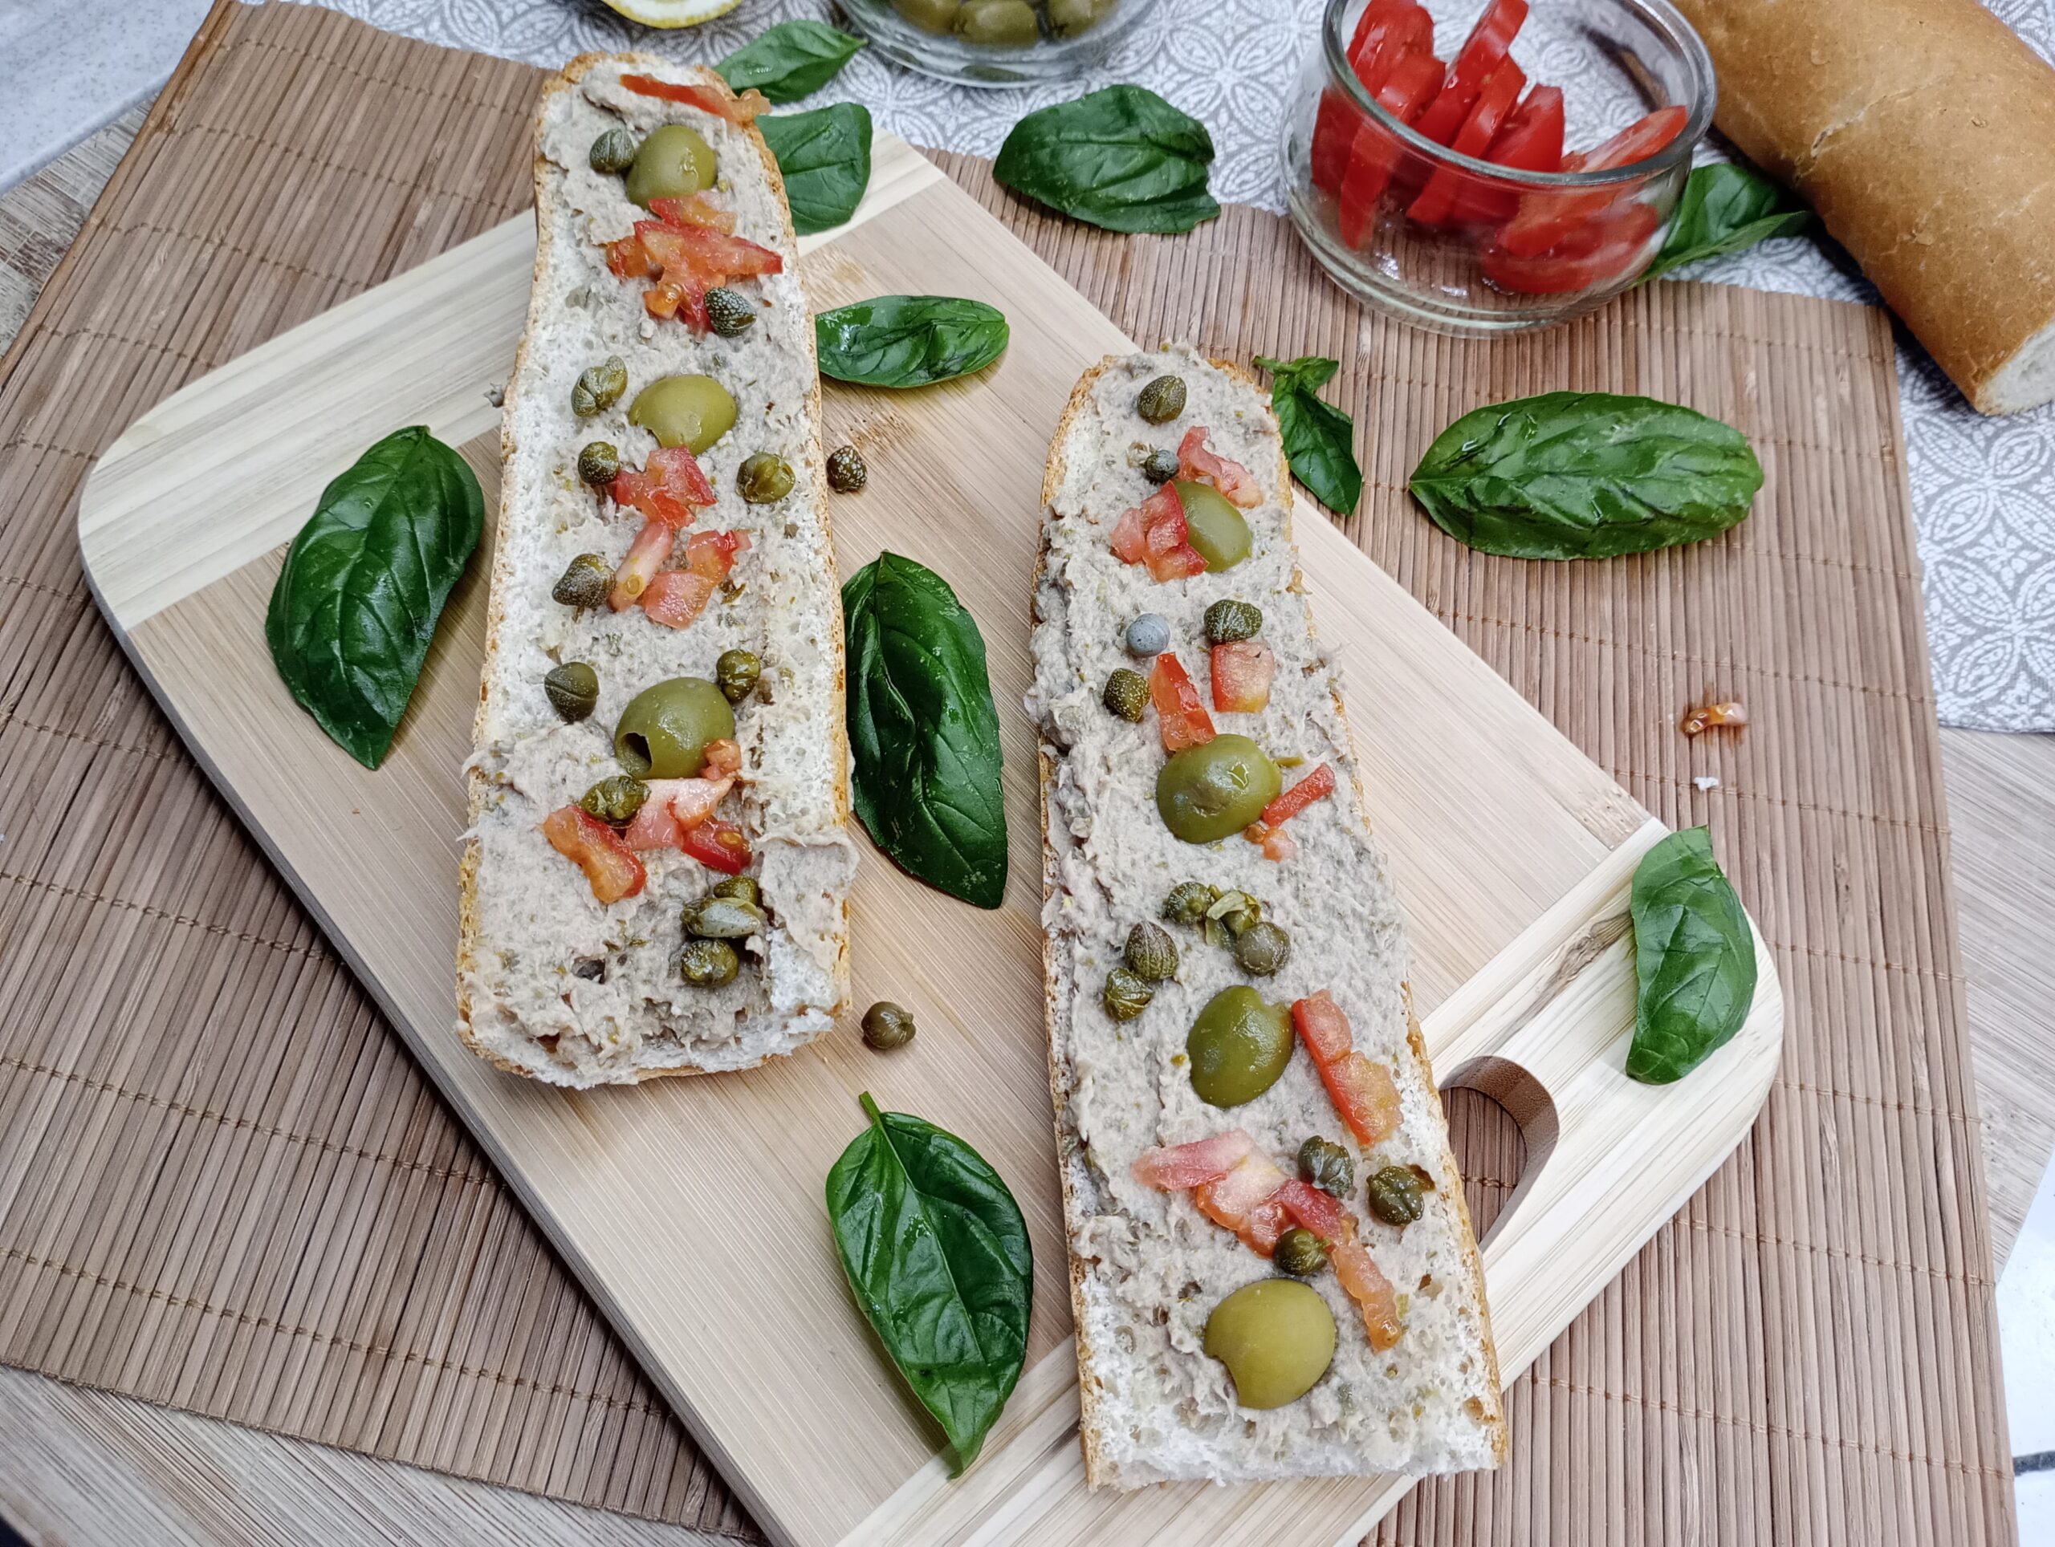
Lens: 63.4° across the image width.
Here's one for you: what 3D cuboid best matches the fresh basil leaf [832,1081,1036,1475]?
[{"bbox_3d":[-0.015,0.078,0.260,0.029,0.012,0.059,-14,64,-10],"label":"fresh basil leaf"}]

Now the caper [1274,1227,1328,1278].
[{"bbox_3d":[0.039,0.069,0.239,0.009,0.008,0.008,-10,63,-9],"label":"caper"}]

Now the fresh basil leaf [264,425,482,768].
[{"bbox_3d":[-0.124,-0.035,0.316,0.036,0.014,0.079,-2,62,-5],"label":"fresh basil leaf"}]

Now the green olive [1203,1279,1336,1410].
[{"bbox_3d":[0.034,0.080,0.233,0.019,0.015,0.018,-31,68,-18],"label":"green olive"}]

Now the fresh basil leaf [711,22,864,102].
[{"bbox_3d":[-0.063,-0.175,0.412,0.051,0.011,0.029,-22,65,-14],"label":"fresh basil leaf"}]

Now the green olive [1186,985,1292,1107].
[{"bbox_3d":[0.032,0.042,0.254,0.017,0.015,0.019,28,64,11],"label":"green olive"}]

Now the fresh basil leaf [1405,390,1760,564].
[{"bbox_3d":[0.120,-0.063,0.358,0.076,0.014,0.042,-1,62,-3],"label":"fresh basil leaf"}]

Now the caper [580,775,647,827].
[{"bbox_3d":[-0.066,0.004,0.265,0.011,0.008,0.009,-16,64,-12],"label":"caper"}]

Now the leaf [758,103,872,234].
[{"bbox_3d":[-0.057,-0.132,0.368,0.048,0.011,0.039,-11,63,-9],"label":"leaf"}]

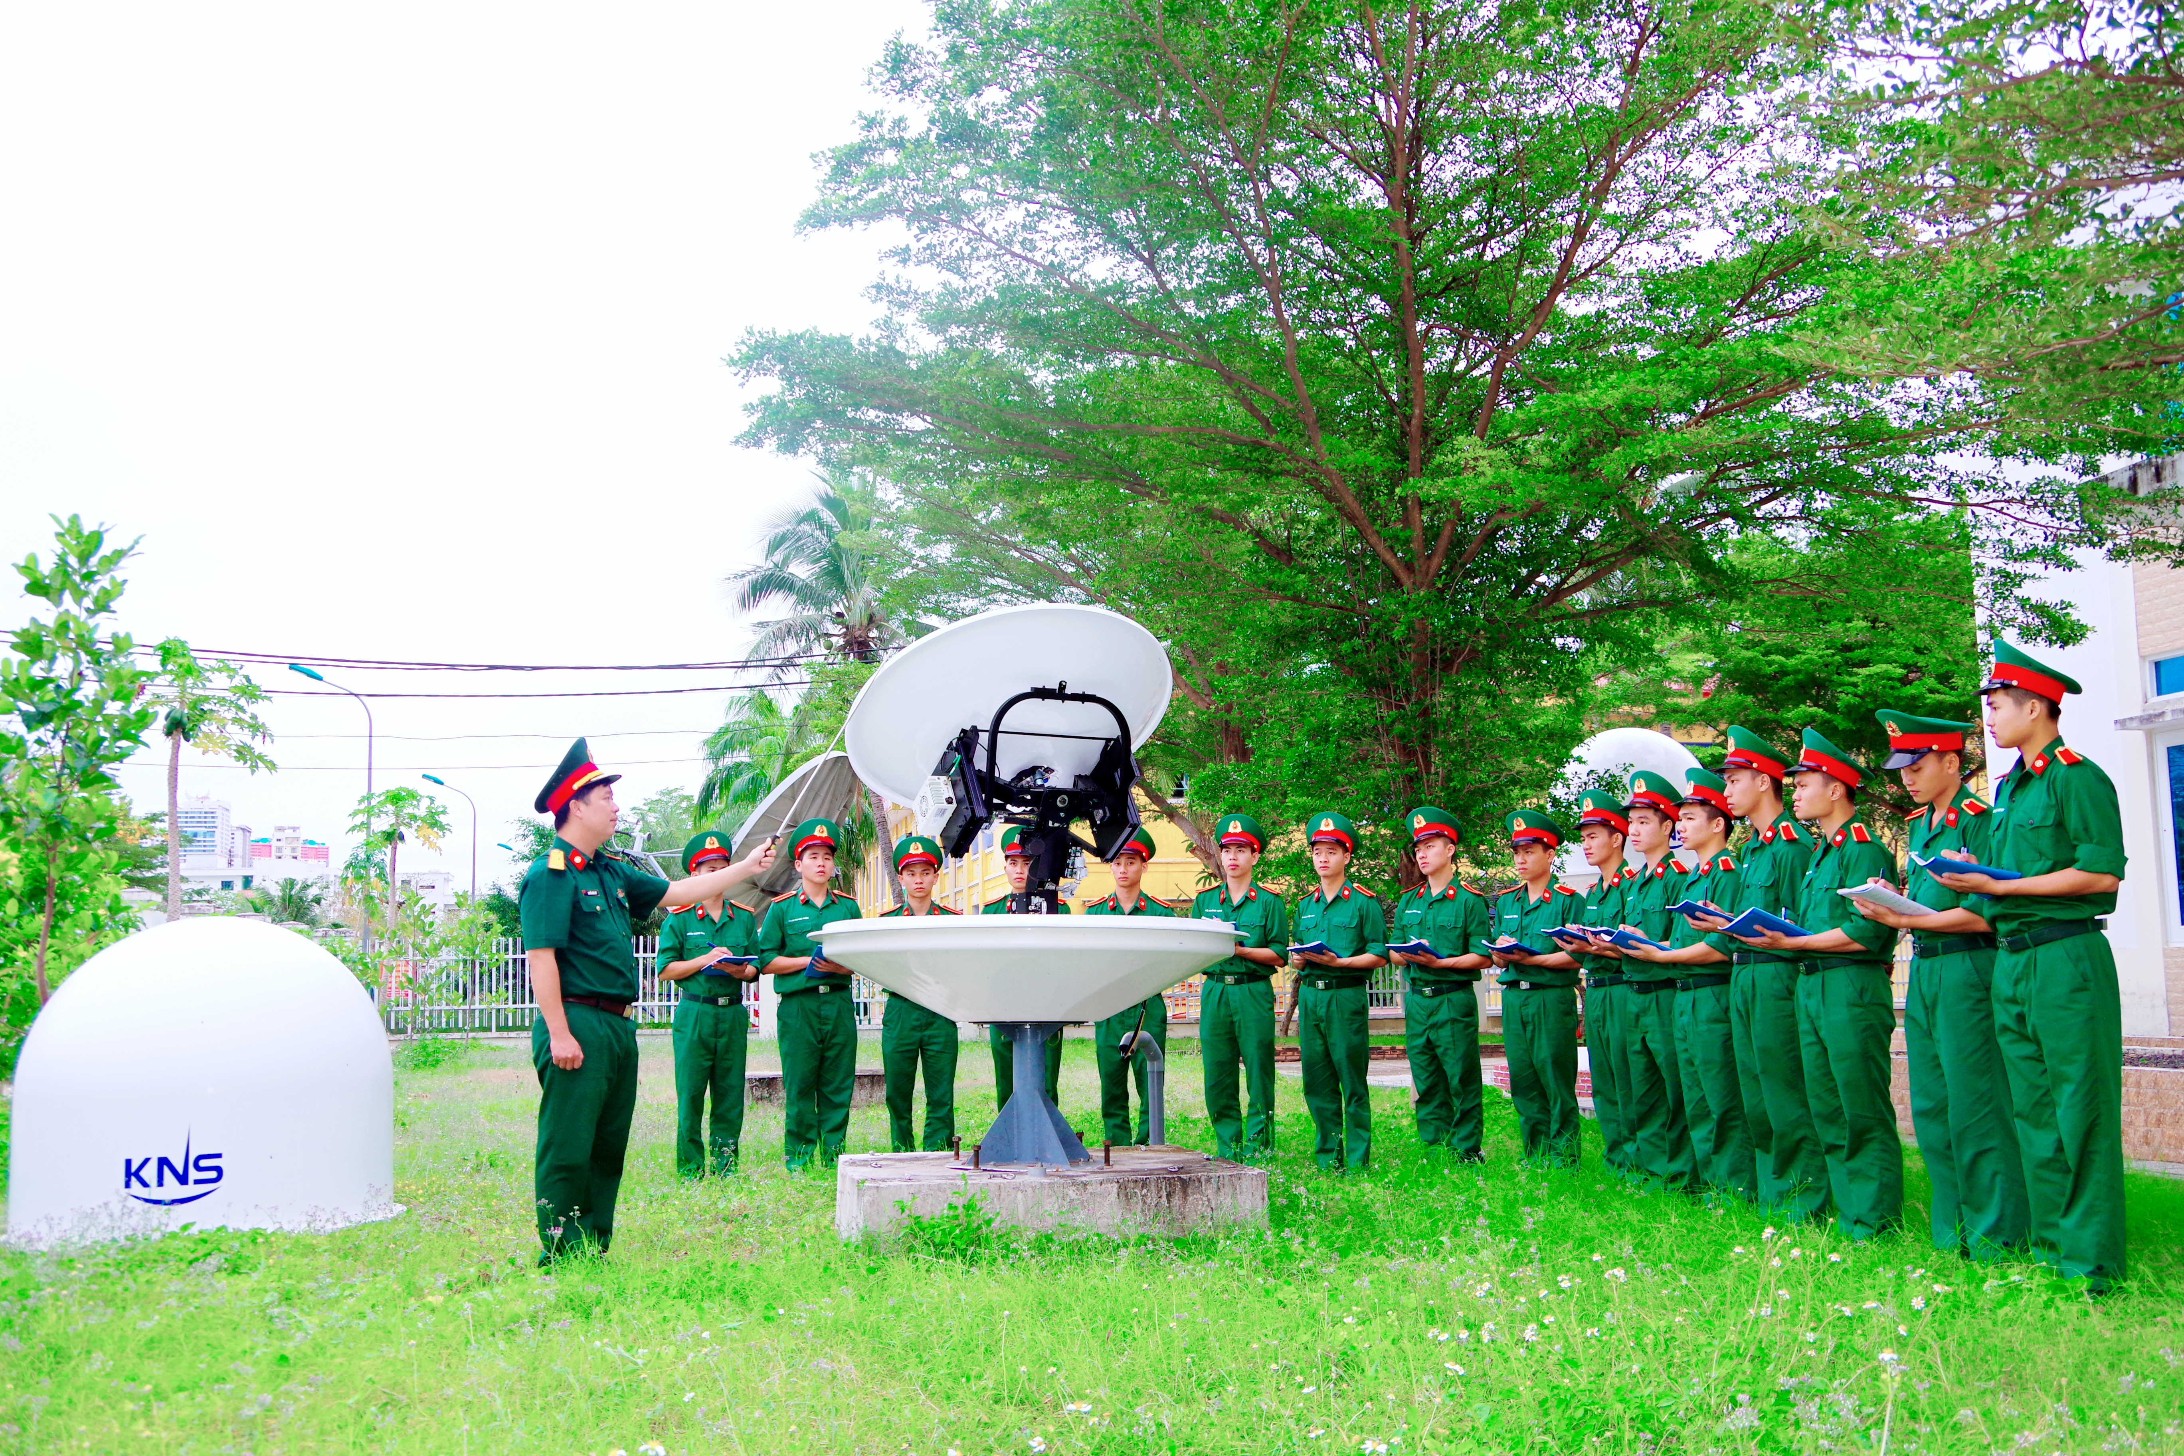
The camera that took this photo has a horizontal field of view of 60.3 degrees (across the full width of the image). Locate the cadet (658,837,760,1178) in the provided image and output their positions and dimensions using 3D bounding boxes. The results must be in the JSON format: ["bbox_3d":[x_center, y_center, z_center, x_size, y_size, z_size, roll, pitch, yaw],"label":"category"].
[{"bbox_3d":[-1.878,1.374,9.348,0.520,1.763,0.450,4,-10,-30],"label":"cadet"}]

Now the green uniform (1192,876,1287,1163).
[{"bbox_3d":[0.741,1.484,9.550,0.520,1.420,0.340,-3,-8,17],"label":"green uniform"}]

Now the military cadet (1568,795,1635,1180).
[{"bbox_3d":[2.348,1.156,8.500,0.420,1.760,0.500,3,-9,-24],"label":"military cadet"}]

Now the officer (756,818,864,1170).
[{"bbox_3d":[-1.397,1.335,9.420,0.540,1.770,0.420,2,-8,-17],"label":"officer"}]

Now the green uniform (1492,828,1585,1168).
[{"bbox_3d":[2.124,1.283,9.241,0.500,1.777,0.460,-8,-11,41],"label":"green uniform"}]

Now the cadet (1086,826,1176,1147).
[{"bbox_3d":[0.228,1.439,10.268,0.510,1.790,0.420,-1,-8,0],"label":"cadet"}]

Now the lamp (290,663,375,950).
[{"bbox_3d":[-16.249,2.672,40.369,1.700,8.000,0.300,0,-8,-12],"label":"lamp"}]

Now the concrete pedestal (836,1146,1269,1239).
[{"bbox_3d":[-0.212,1.825,7.360,1.480,0.260,1.360,0,-8,-11],"label":"concrete pedestal"}]

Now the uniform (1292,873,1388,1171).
[{"bbox_3d":[1.204,1.428,9.120,0.520,1.430,0.340,-5,-9,30],"label":"uniform"}]

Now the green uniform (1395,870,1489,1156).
[{"bbox_3d":[1.706,1.435,9.316,0.500,1.406,0.370,-7,-10,36],"label":"green uniform"}]

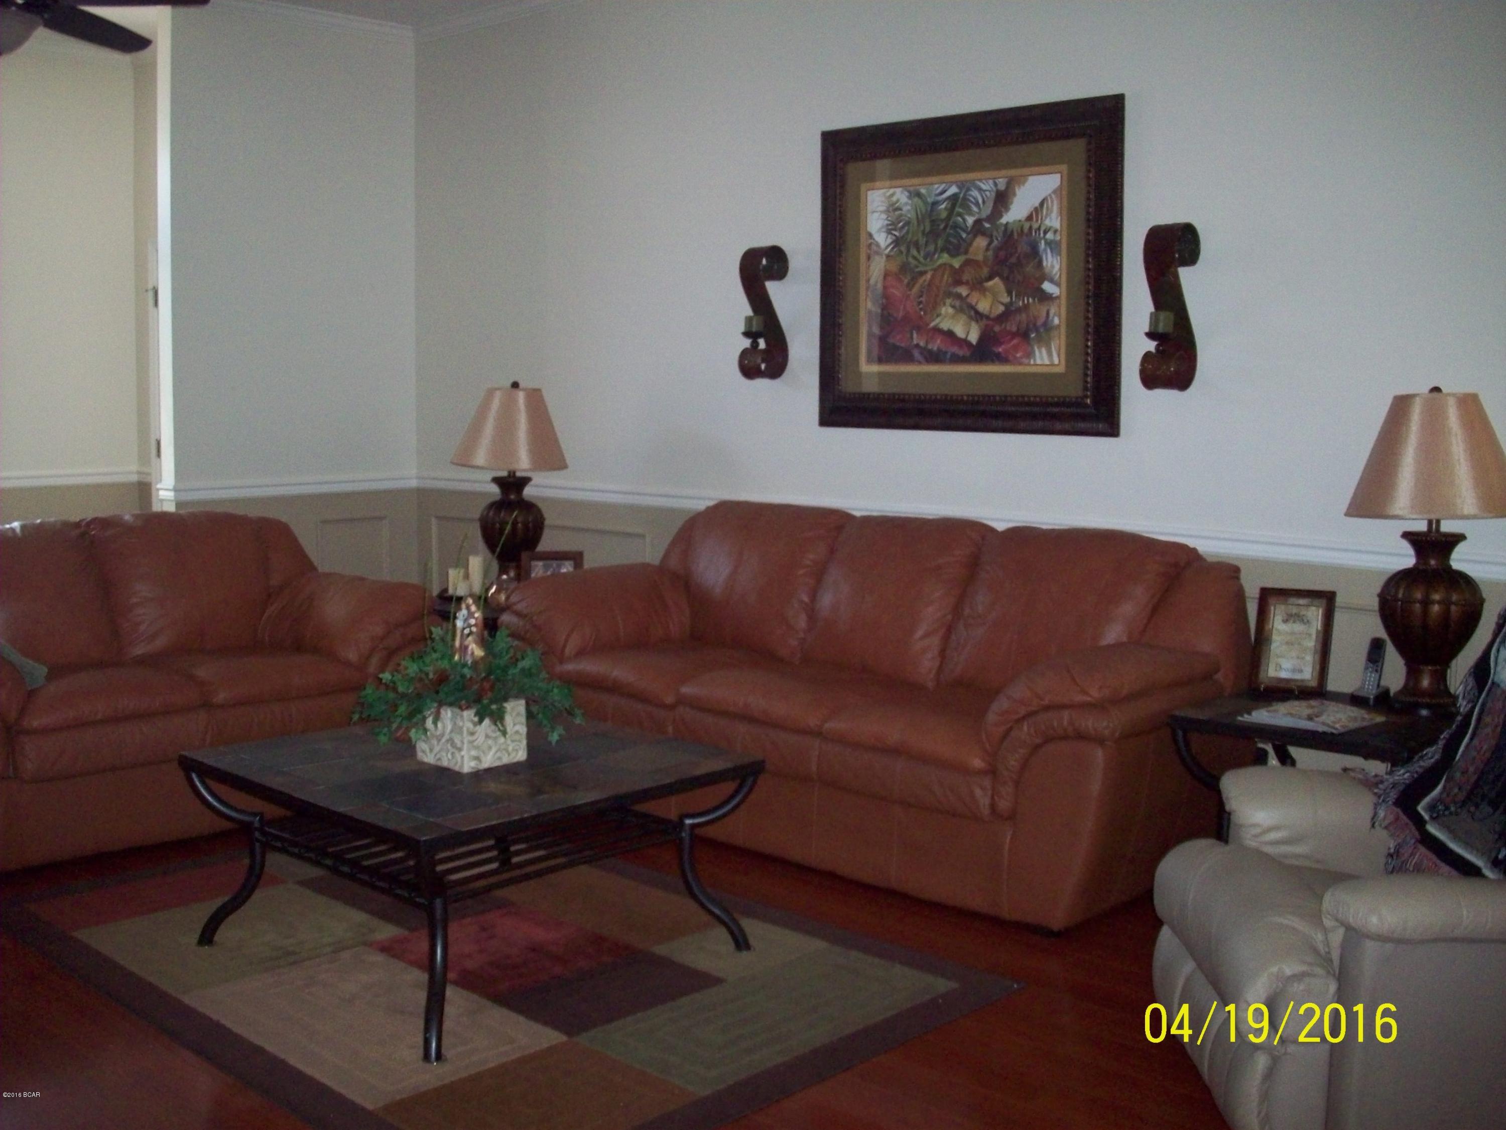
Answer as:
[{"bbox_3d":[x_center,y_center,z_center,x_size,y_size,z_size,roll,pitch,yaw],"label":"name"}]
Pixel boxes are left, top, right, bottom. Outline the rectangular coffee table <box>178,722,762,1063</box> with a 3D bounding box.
[{"bbox_3d":[-0.709,0.713,4.007,1.030,0.480,1.010,6,8,43],"label":"rectangular coffee table"}]

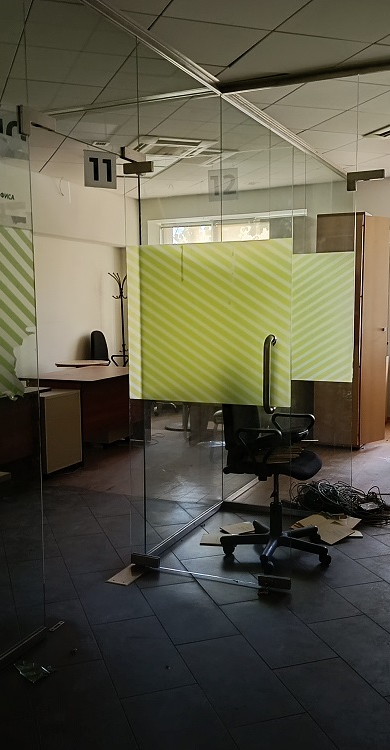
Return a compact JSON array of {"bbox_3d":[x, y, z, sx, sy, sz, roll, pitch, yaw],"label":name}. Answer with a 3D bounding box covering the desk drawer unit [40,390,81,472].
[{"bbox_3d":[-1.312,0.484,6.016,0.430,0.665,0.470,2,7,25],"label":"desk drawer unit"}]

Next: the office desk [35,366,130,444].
[{"bbox_3d":[-0.993,0.350,6.795,0.830,0.755,1.200,2,7,25],"label":"office desk"}]

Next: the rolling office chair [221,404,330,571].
[{"bbox_3d":[0.461,0.528,3.969,0.620,1.000,0.610,0,6,8],"label":"rolling office chair"}]

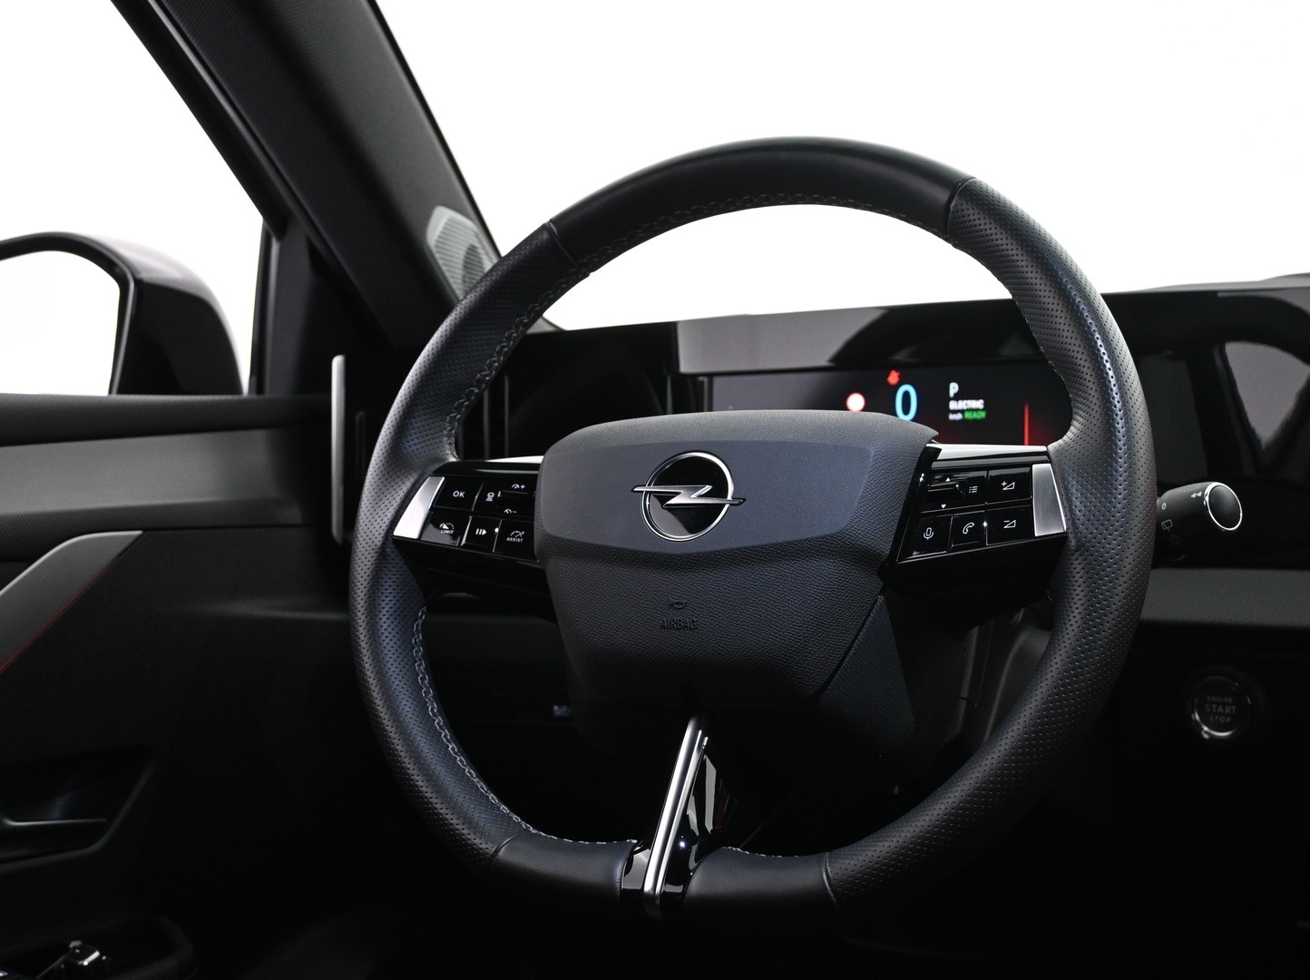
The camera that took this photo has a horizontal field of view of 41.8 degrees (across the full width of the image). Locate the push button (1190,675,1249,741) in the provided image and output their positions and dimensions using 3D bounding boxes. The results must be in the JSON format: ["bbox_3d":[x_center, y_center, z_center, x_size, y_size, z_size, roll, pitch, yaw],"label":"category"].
[{"bbox_3d":[0.285,0.109,0.862,0.031,0.033,0.014,0,0,28],"label":"push button"}]

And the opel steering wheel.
[{"bbox_3d":[0.034,0.010,0.758,0.370,0.359,0.095,-1,-21,25],"label":"opel steering wheel"}]

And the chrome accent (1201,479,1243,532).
[{"bbox_3d":[0.247,0.007,0.745,0.023,0.024,0.008,-1,-22,-30],"label":"chrome accent"}]

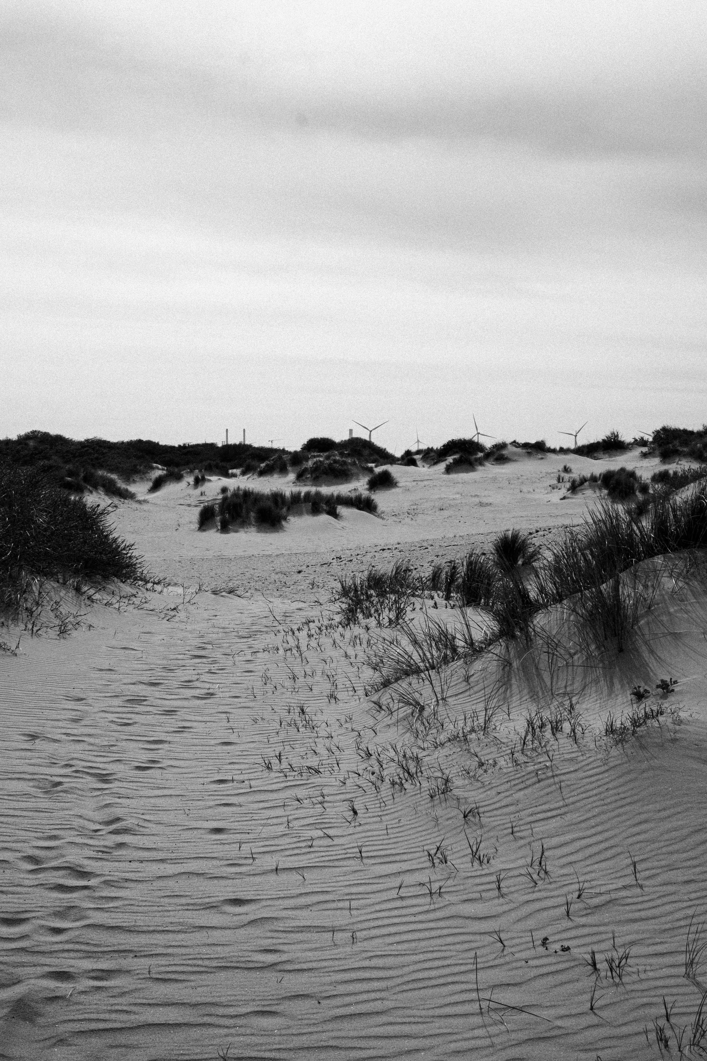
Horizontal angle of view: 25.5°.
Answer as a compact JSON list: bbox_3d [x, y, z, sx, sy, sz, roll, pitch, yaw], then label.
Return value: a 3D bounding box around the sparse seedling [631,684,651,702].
[{"bbox_3d":[1.582,0.897,8.600,0.114,0.093,0.110,0,3,0],"label":"sparse seedling"}]

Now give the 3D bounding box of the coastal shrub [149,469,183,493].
[{"bbox_3d":[-7.919,-2.084,66.000,1.472,0.951,1.200,0,3,0],"label":"coastal shrub"}]

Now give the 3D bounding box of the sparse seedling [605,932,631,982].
[{"bbox_3d":[0.737,1.191,4.350,0.074,0.120,0.080,0,3,0],"label":"sparse seedling"}]

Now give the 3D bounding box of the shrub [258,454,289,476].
[{"bbox_3d":[-4.223,-3.438,82.000,1.654,1.151,1.500,0,3,0],"label":"shrub"}]

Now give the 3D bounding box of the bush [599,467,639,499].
[{"bbox_3d":[7.827,-1.404,46.000,1.148,0.947,1.100,0,3,0],"label":"bush"}]

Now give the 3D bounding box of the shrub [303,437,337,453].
[{"bbox_3d":[-2.258,-5.739,105.000,2.285,1.059,2.000,0,3,0],"label":"shrub"}]

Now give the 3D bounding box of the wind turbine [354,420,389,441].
[{"bbox_3d":[36.441,-183.800,3300.000,81.000,100.000,11.000,-1,3,-13],"label":"wind turbine"}]

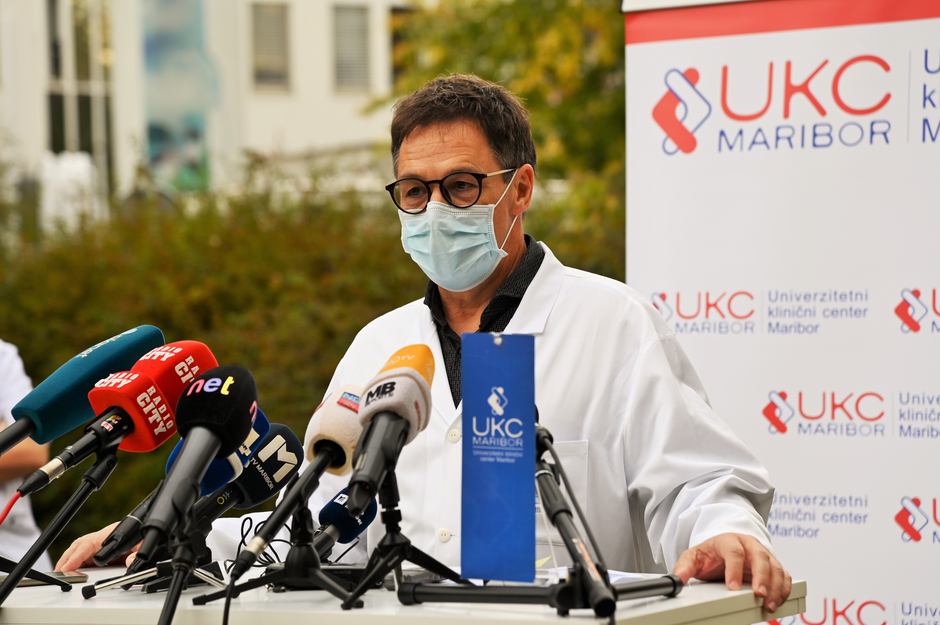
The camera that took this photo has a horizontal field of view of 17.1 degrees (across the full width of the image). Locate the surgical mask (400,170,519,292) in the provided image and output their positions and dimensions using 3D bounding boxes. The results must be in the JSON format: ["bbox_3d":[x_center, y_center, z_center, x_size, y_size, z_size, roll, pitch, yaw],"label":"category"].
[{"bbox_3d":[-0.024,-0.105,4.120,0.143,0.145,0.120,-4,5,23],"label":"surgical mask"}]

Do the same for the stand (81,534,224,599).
[{"bbox_3d":[-0.363,0.289,3.627,0.172,0.085,0.189,0,-1,5],"label":"stand"}]

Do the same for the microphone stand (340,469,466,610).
[{"bbox_3d":[-0.061,0.250,3.534,0.190,0.160,0.206,0,-1,6],"label":"microphone stand"}]

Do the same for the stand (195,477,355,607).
[{"bbox_3d":[-0.213,0.257,3.539,0.193,0.145,0.209,0,-1,6],"label":"stand"}]

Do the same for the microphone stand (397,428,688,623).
[{"bbox_3d":[0.083,0.229,3.506,0.335,0.200,0.308,0,-1,-2],"label":"microphone stand"}]

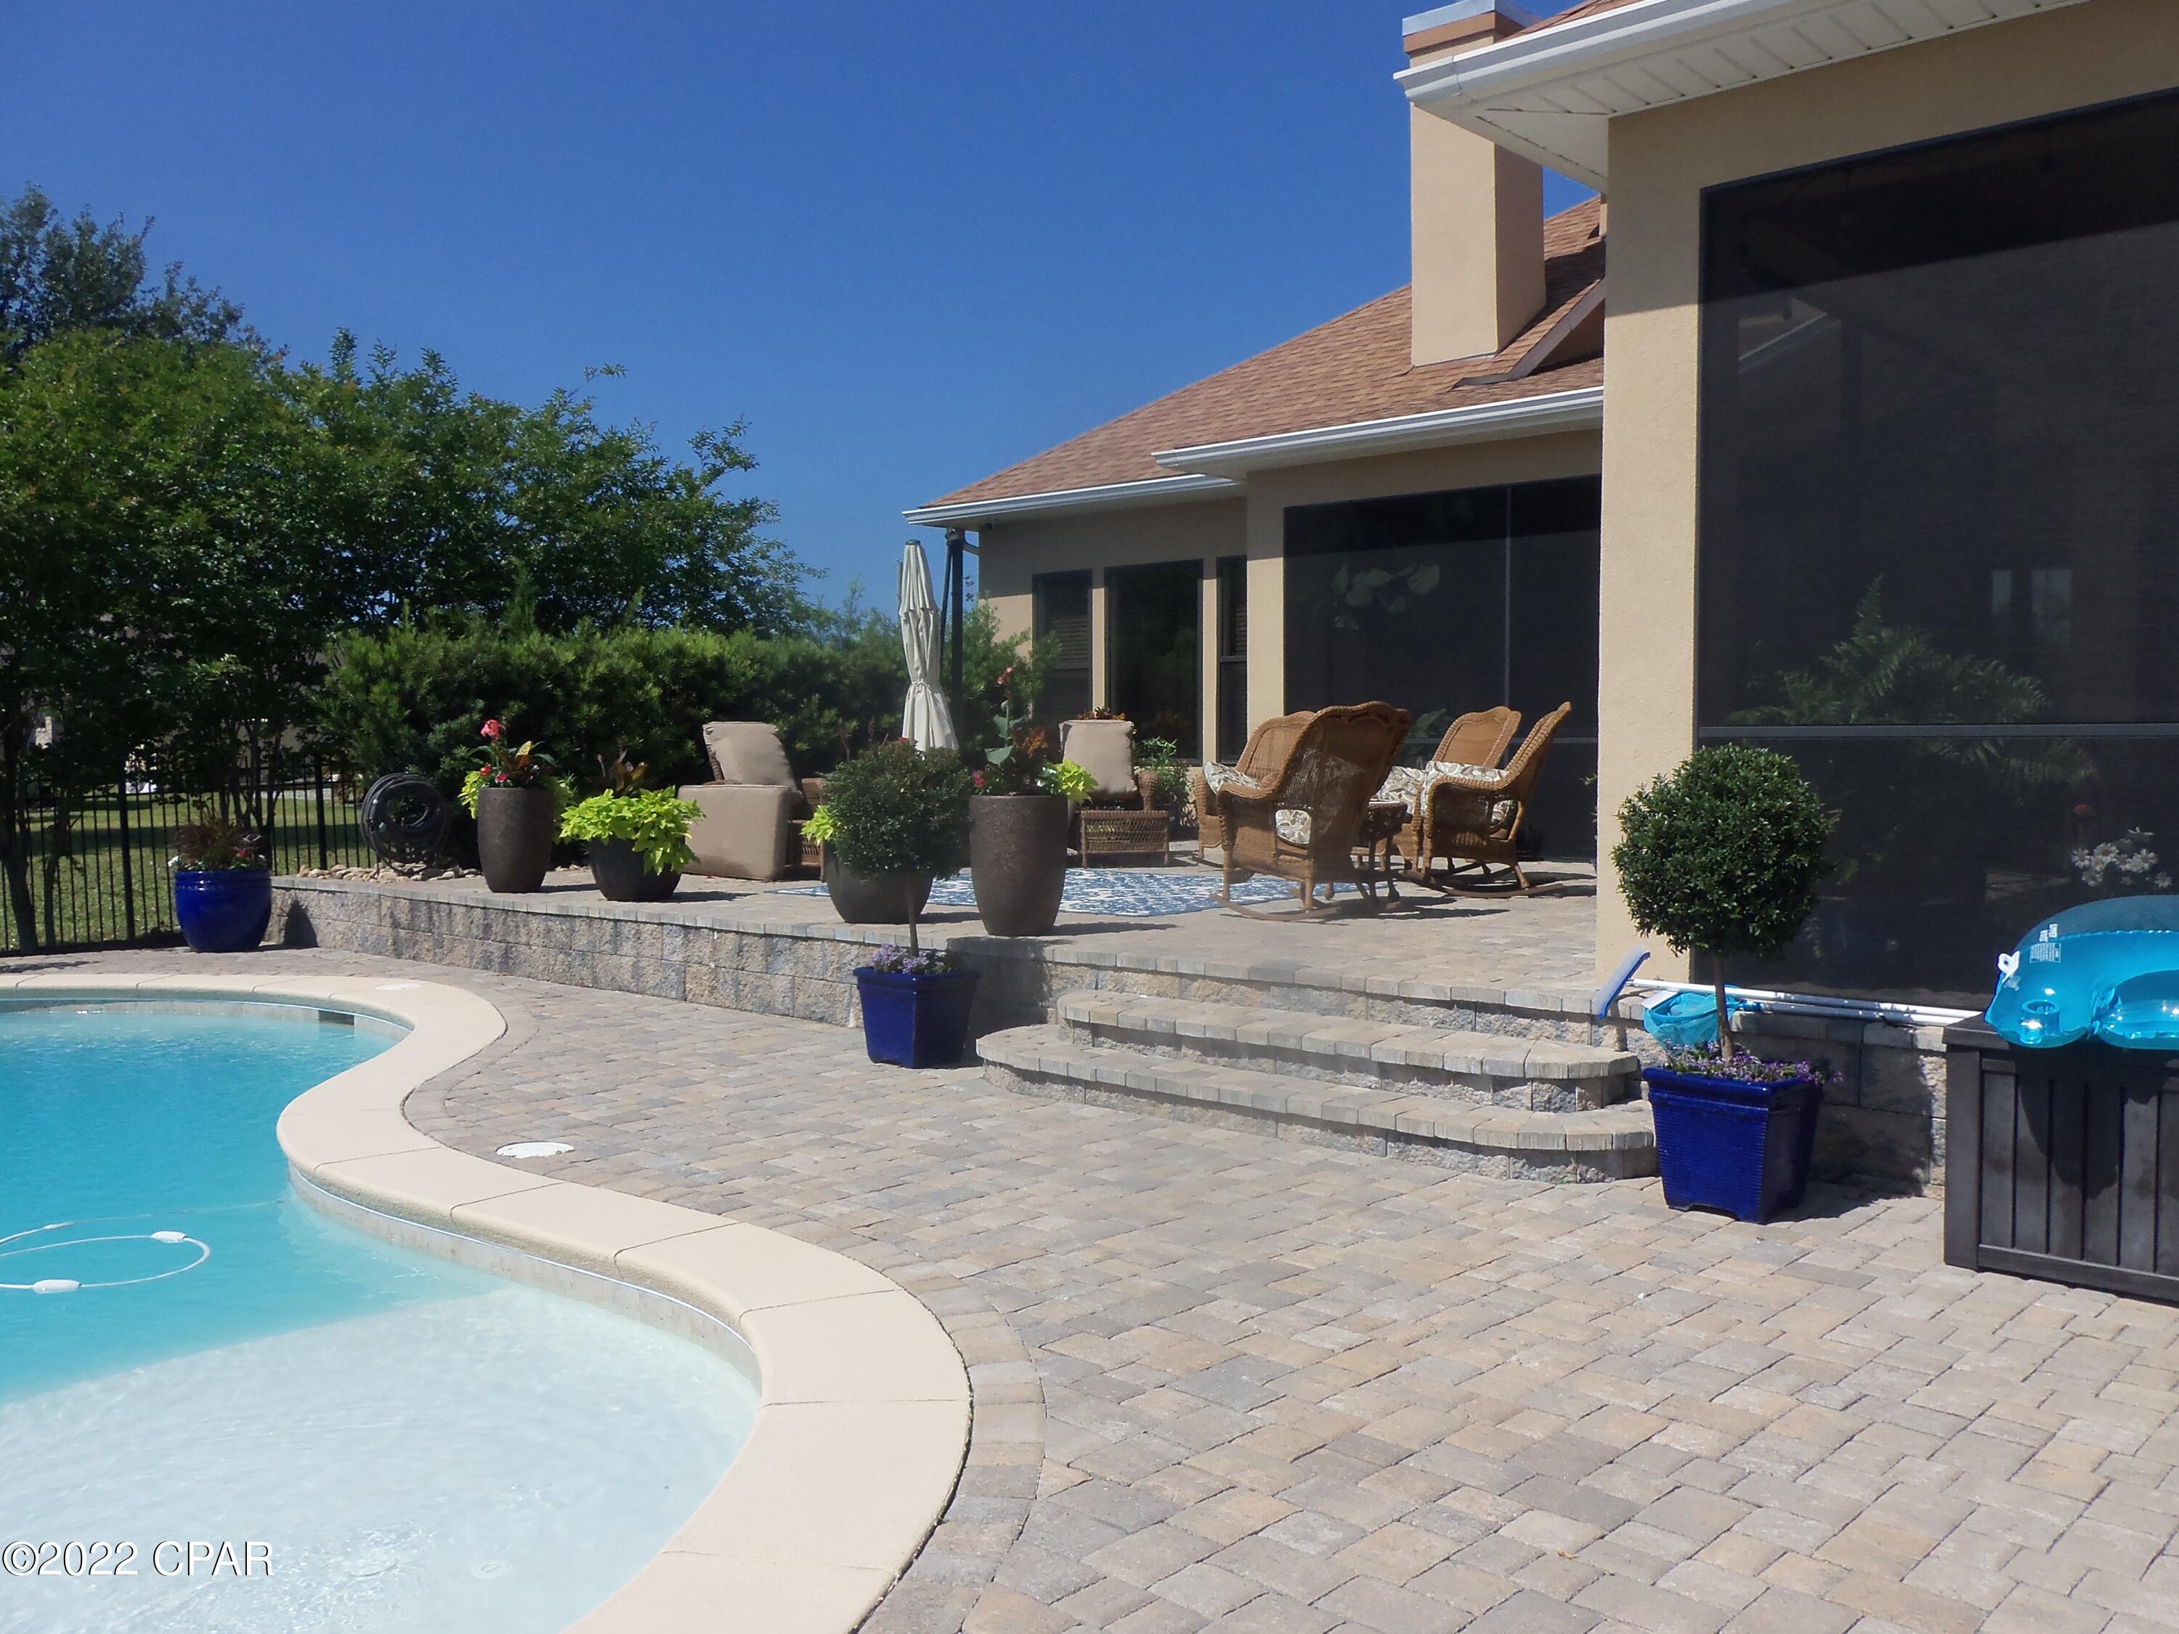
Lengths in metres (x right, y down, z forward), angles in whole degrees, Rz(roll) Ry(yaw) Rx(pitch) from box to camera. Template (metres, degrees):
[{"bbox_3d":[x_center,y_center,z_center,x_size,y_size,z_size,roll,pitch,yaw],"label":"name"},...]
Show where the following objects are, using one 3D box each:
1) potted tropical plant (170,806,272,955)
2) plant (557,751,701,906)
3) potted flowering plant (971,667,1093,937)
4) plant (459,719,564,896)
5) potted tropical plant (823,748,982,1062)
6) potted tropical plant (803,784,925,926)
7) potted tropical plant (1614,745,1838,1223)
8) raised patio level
[{"bbox_3d":[-5.874,0.422,11.953,0.690,0.950,0.690,2,3,41],"label":"potted tropical plant"},{"bbox_3d":[-2.710,0.053,10.458,0.820,0.870,0.820,0,3,0],"label":"plant"},{"bbox_3d":[-0.323,-0.082,8.607,0.590,1.290,0.590,0,3,0],"label":"potted flowering plant"},{"bbox_3d":[-3.614,-0.077,11.092,0.630,1.080,0.630,2,3,41],"label":"plant"},{"bbox_3d":[-0.805,0.374,7.732,0.660,1.390,0.660,2,3,41],"label":"potted tropical plant"},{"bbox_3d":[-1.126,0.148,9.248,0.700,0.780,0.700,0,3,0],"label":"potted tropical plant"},{"bbox_3d":[1.923,0.484,5.309,0.640,1.370,0.640,2,3,41],"label":"potted tropical plant"},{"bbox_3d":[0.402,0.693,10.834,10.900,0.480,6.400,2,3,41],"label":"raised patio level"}]

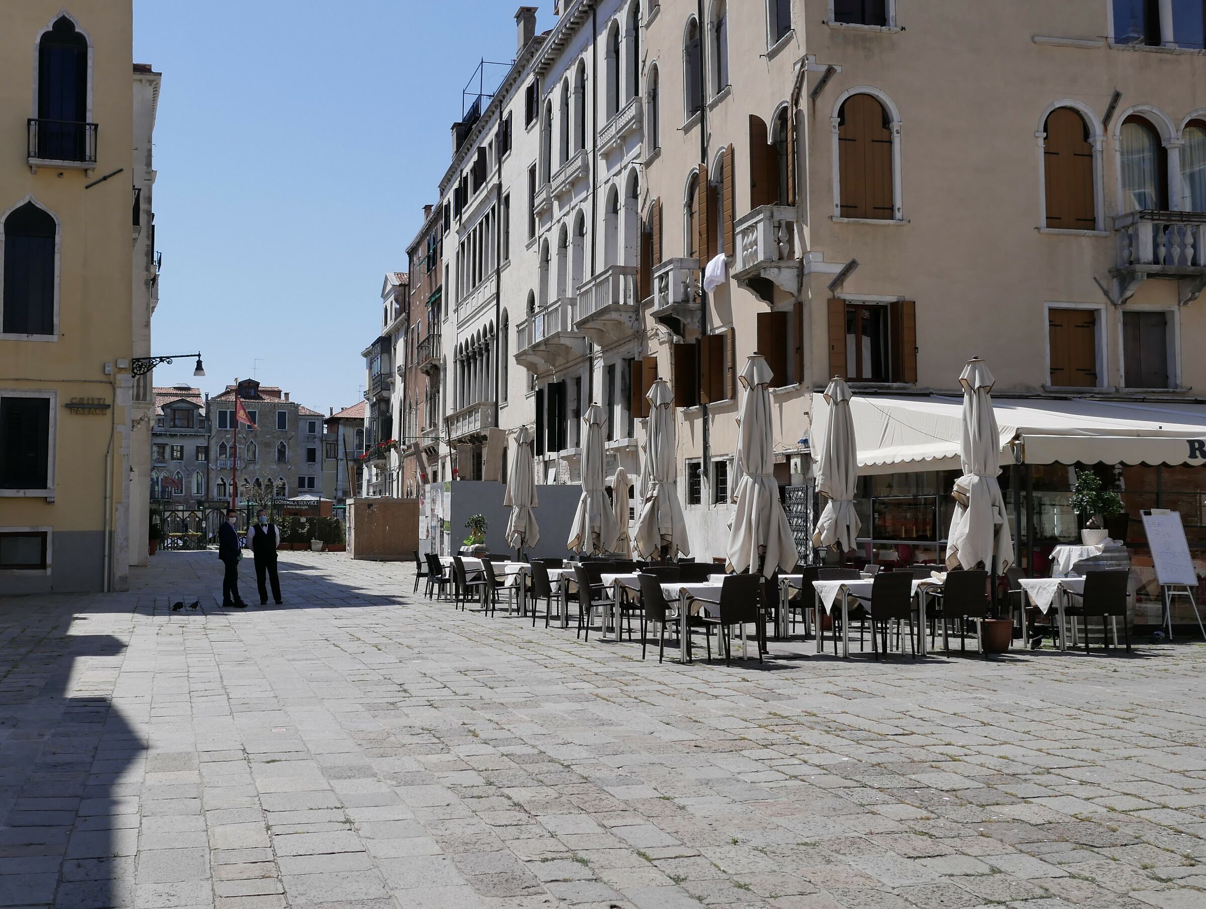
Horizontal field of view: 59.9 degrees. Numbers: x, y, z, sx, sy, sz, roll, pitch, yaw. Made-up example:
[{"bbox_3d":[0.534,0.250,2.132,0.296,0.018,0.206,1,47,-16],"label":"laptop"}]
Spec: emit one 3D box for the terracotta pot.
[{"bbox_3d":[4.322,1.991,11.592,0.385,0.380,0.385,0,-4,0],"label":"terracotta pot"}]

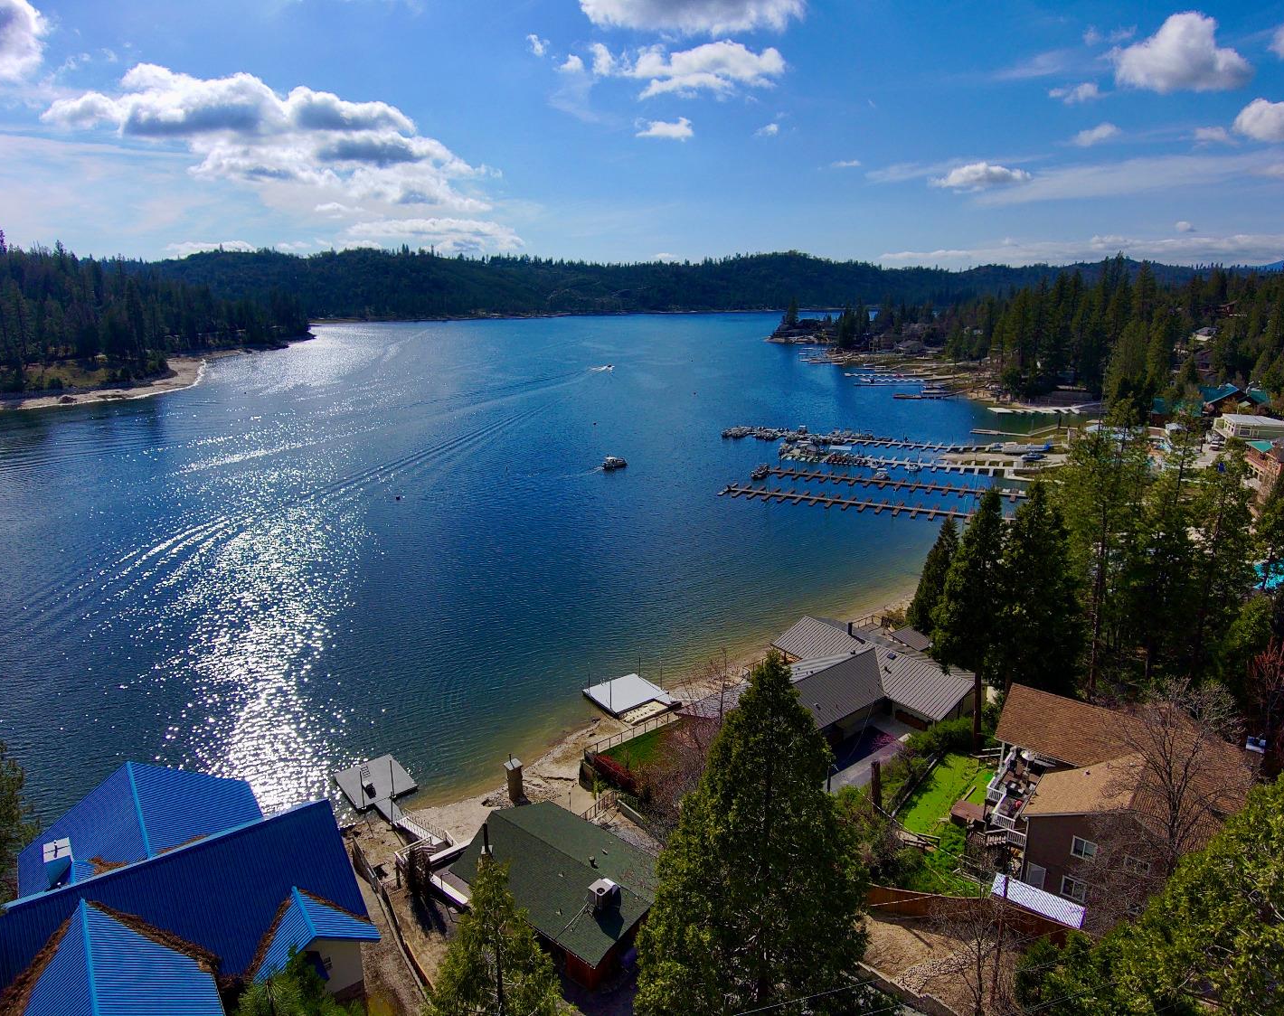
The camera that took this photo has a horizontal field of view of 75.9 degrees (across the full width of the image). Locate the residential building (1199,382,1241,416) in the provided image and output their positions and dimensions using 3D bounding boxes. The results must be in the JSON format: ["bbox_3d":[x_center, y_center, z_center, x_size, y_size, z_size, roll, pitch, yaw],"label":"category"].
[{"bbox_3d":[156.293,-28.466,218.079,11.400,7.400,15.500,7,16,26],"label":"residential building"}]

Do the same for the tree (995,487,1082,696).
[{"bbox_3d":[29.971,7.892,62.661,7.600,20.160,7.600,-1,15,0],"label":"tree"}]

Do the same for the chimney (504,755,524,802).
[{"bbox_3d":[-9.869,21.178,64.486,1.150,4.090,1.150,11,19,38],"label":"chimney"}]

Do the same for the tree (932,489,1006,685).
[{"bbox_3d":[25.114,8.652,61.766,6.000,20.880,6.000,-1,15,0],"label":"tree"}]

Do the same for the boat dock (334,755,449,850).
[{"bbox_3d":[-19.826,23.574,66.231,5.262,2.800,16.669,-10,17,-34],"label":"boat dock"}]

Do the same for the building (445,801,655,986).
[{"bbox_3d":[-4.510,23.231,50.764,13.300,4.700,9.000,11,19,38],"label":"building"}]

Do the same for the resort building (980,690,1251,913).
[{"bbox_3d":[30.054,17.789,52.201,15.000,7.500,18.300,9,18,34],"label":"resort building"}]

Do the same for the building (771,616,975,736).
[{"bbox_3d":[17.435,15.310,72.287,18.400,5.700,19.200,-12,18,-37],"label":"building"}]

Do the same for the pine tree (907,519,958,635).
[{"bbox_3d":[32.107,7.901,87.973,6.200,14.270,6.200,-1,15,0],"label":"pine tree"}]

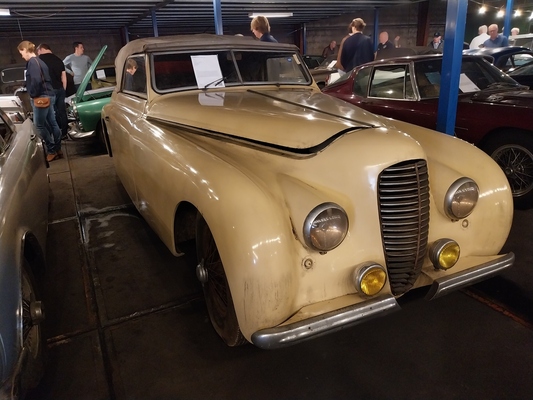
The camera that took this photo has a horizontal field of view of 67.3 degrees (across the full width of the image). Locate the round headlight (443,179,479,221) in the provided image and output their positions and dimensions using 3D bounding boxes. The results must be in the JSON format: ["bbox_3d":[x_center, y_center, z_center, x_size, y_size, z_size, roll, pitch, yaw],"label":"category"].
[{"bbox_3d":[0.949,-0.002,1.945,0.210,0.215,0.110,-12,22,-21],"label":"round headlight"}]

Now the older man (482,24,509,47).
[{"bbox_3d":[4.085,-2.295,7.397,0.520,1.740,0.320,7,22,25],"label":"older man"}]

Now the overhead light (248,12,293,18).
[{"bbox_3d":[0.124,-5.708,12.400,1.520,0.100,0.140,-13,22,-24],"label":"overhead light"}]

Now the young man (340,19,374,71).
[{"bbox_3d":[1.339,-1.725,6.012,0.520,1.830,0.320,-6,20,-9],"label":"young man"}]

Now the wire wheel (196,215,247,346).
[{"bbox_3d":[-0.237,0.379,2.017,0.200,0.735,0.735,-11,22,-22],"label":"wire wheel"}]

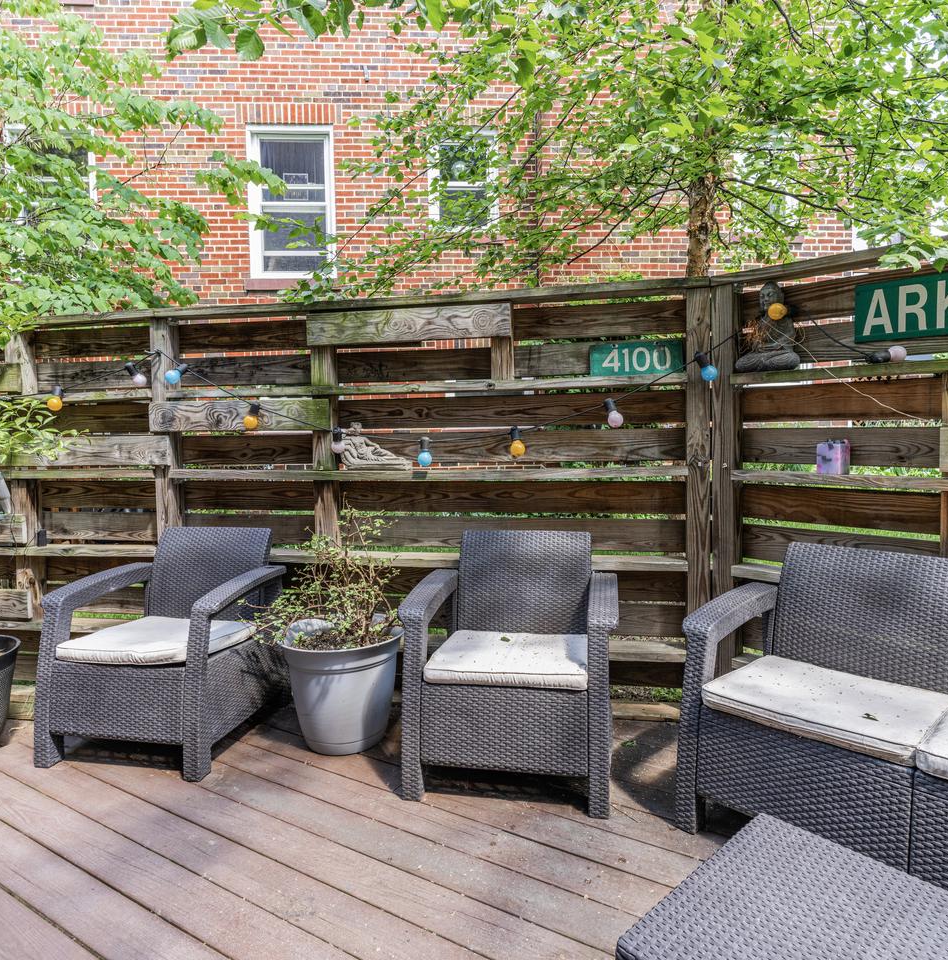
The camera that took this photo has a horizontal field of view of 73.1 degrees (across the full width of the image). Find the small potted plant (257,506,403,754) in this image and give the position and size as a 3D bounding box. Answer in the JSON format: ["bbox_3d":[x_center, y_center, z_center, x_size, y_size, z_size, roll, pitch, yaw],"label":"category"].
[{"bbox_3d":[-0.540,0.580,2.482,0.540,0.890,0.500,-1,2,0],"label":"small potted plant"}]

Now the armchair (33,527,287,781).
[{"bbox_3d":[-1.204,0.630,2.587,0.720,0.800,0.700,0,2,12],"label":"armchair"}]

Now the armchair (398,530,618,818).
[{"bbox_3d":[0.157,0.621,2.341,0.720,0.800,0.700,0,2,12],"label":"armchair"}]

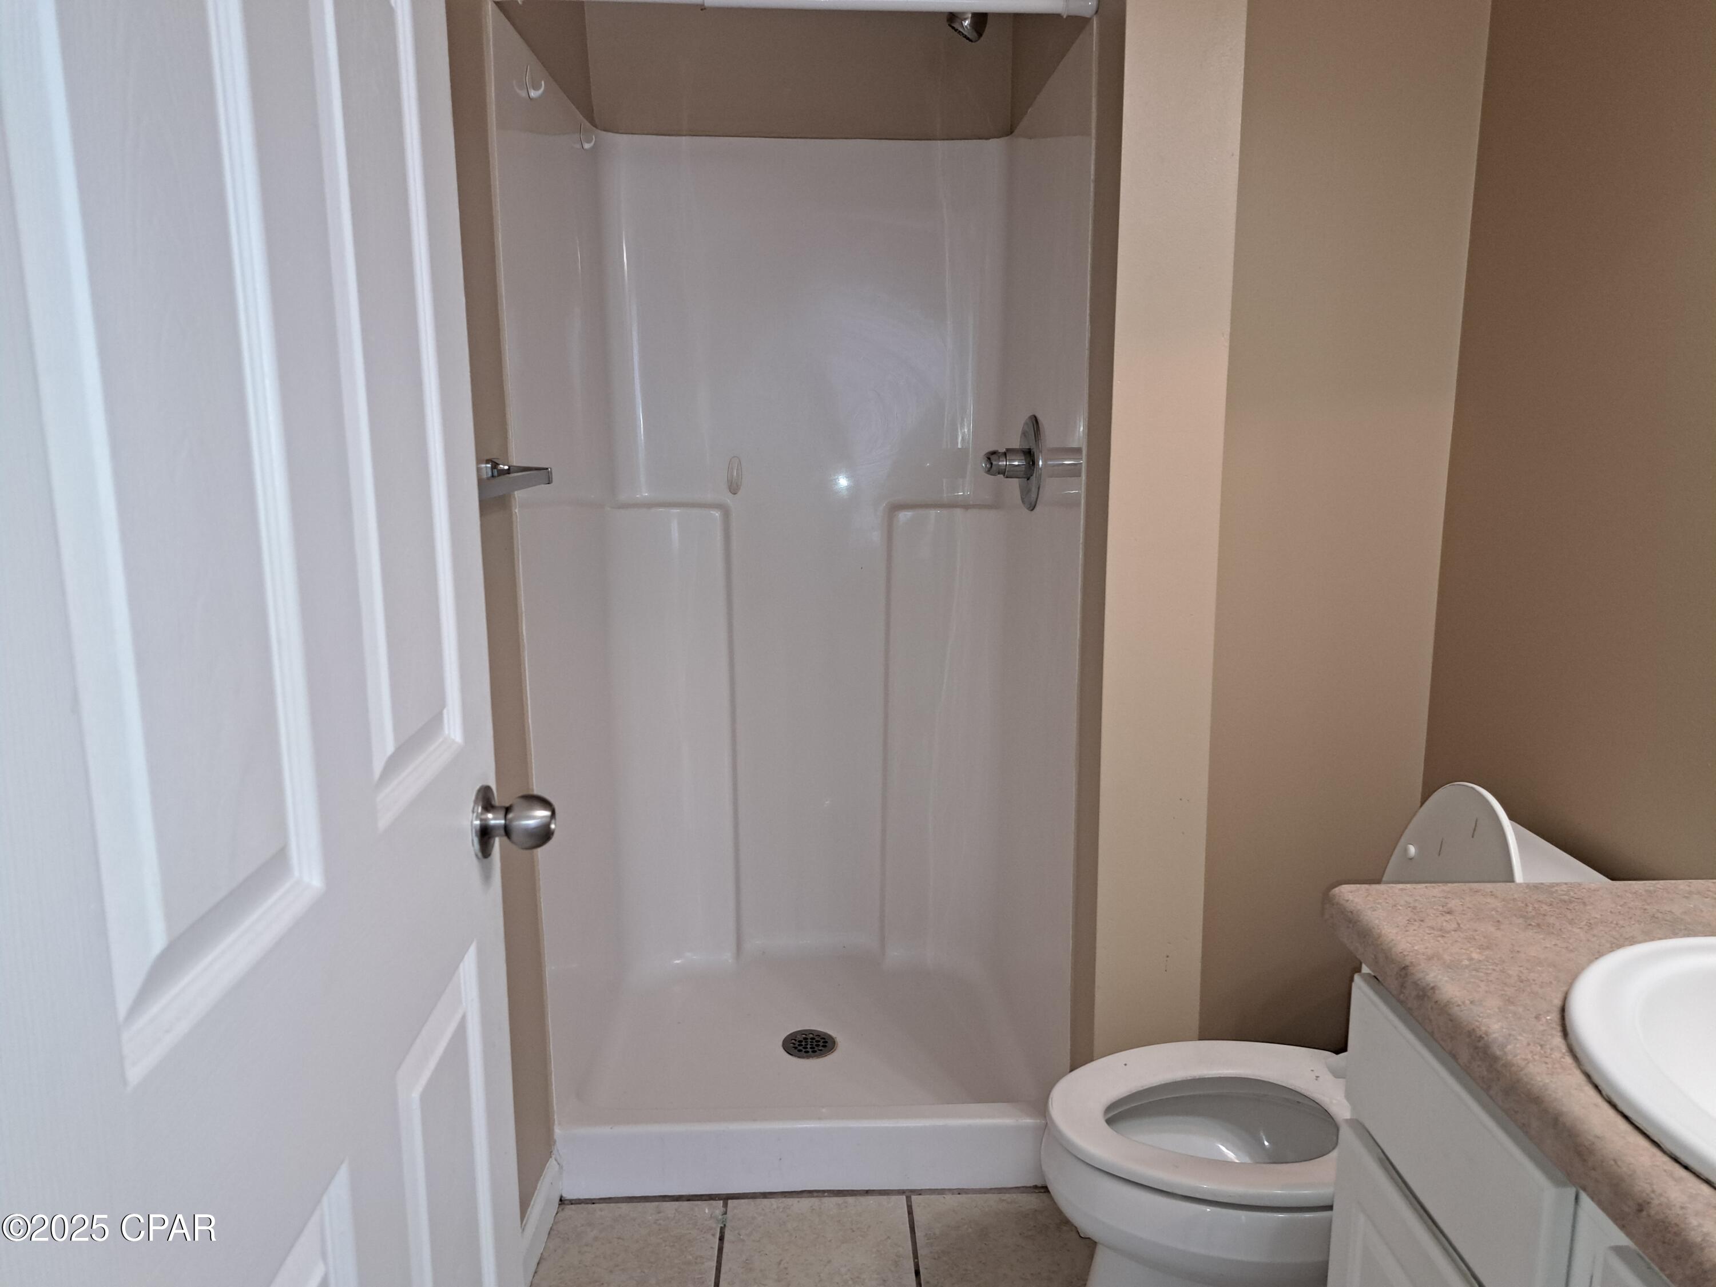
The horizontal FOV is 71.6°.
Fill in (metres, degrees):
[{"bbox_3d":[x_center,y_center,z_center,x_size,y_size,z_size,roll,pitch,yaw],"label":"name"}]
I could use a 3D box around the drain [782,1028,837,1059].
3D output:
[{"bbox_3d":[-0.100,0.826,2.447,0.109,0.008,0.109,-1,10,-2],"label":"drain"}]

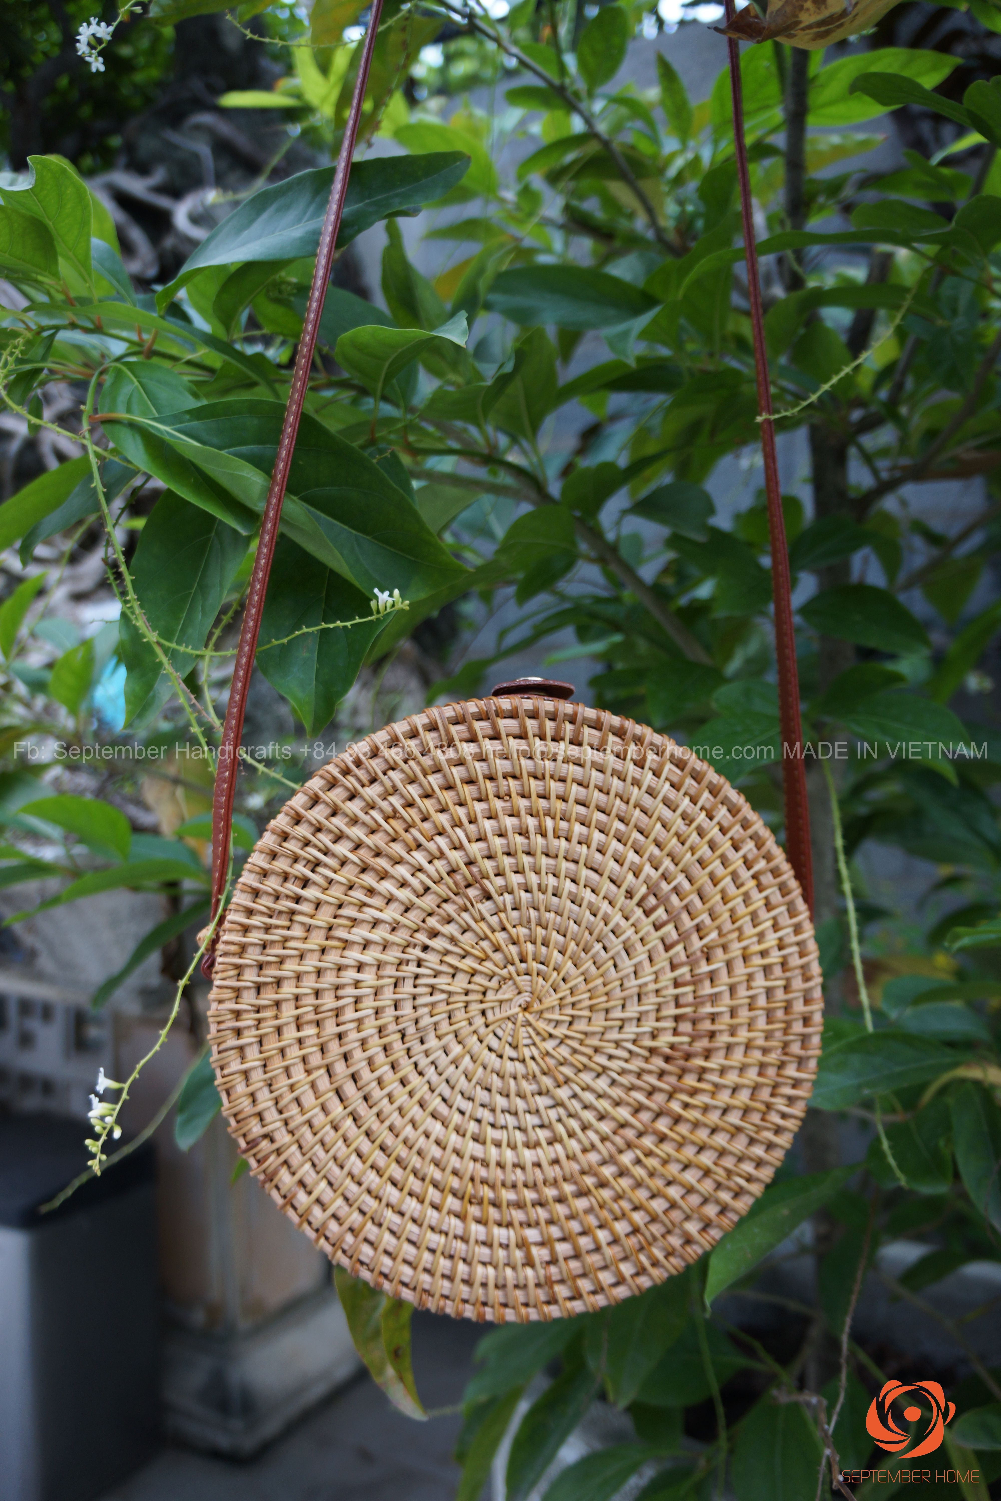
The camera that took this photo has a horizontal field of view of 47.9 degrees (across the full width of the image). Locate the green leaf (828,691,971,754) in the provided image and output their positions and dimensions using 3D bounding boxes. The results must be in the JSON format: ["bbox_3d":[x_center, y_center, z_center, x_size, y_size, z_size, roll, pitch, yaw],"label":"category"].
[{"bbox_3d":[0.265,-0.015,0.750,0.094,0.054,0.055,0,-3,0],"label":"green leaf"}]

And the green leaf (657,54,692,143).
[{"bbox_3d":[0.114,-0.428,0.740,0.011,0.060,0.023,-9,15,38],"label":"green leaf"}]

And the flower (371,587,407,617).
[{"bbox_3d":[-0.043,-0.058,0.440,0.014,0.011,0.010,0,3,0],"label":"flower"}]

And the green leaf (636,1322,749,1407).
[{"bbox_3d":[0.125,0.420,0.770,0.090,0.056,0.018,-13,-36,-12],"label":"green leaf"}]

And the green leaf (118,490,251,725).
[{"bbox_3d":[-0.132,-0.060,0.470,0.041,0.096,0.022,23,-11,-4],"label":"green leaf"}]

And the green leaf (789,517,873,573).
[{"bbox_3d":[0.229,-0.143,0.780,0.074,0.016,0.042,-21,46,-9],"label":"green leaf"}]

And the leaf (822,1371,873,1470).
[{"bbox_3d":[0.231,0.447,0.750,0.037,0.070,0.035,0,-3,0],"label":"leaf"}]

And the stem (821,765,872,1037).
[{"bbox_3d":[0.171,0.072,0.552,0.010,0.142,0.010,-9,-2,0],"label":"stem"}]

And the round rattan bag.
[{"bbox_3d":[0.004,0.083,0.407,0.203,0.206,0.080,1,-5,-4],"label":"round rattan bag"}]

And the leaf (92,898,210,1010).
[{"bbox_3d":[-0.222,0.129,0.720,0.112,0.020,0.035,-45,29,-15],"label":"leaf"}]

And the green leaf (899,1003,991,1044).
[{"bbox_3d":[0.354,0.216,0.900,0.079,0.025,0.039,-1,47,9],"label":"green leaf"}]

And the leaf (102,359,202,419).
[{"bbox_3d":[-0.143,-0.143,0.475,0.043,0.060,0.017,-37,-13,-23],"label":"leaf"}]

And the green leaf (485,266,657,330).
[{"bbox_3d":[0.049,-0.313,0.780,0.120,0.049,0.025,5,-27,4],"label":"green leaf"}]

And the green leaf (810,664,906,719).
[{"bbox_3d":[0.262,-0.042,0.820,0.068,0.038,0.025,-21,-25,-1],"label":"green leaf"}]

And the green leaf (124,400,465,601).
[{"bbox_3d":[-0.086,-0.105,0.470,0.152,0.062,0.026,24,-36,0],"label":"green leaf"}]

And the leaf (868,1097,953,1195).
[{"bbox_3d":[0.320,0.306,0.880,0.066,0.081,0.025,-3,-23,8],"label":"leaf"}]

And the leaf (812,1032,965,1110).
[{"bbox_3d":[0.211,0.177,0.620,0.095,0.018,0.042,-15,42,-9],"label":"leaf"}]

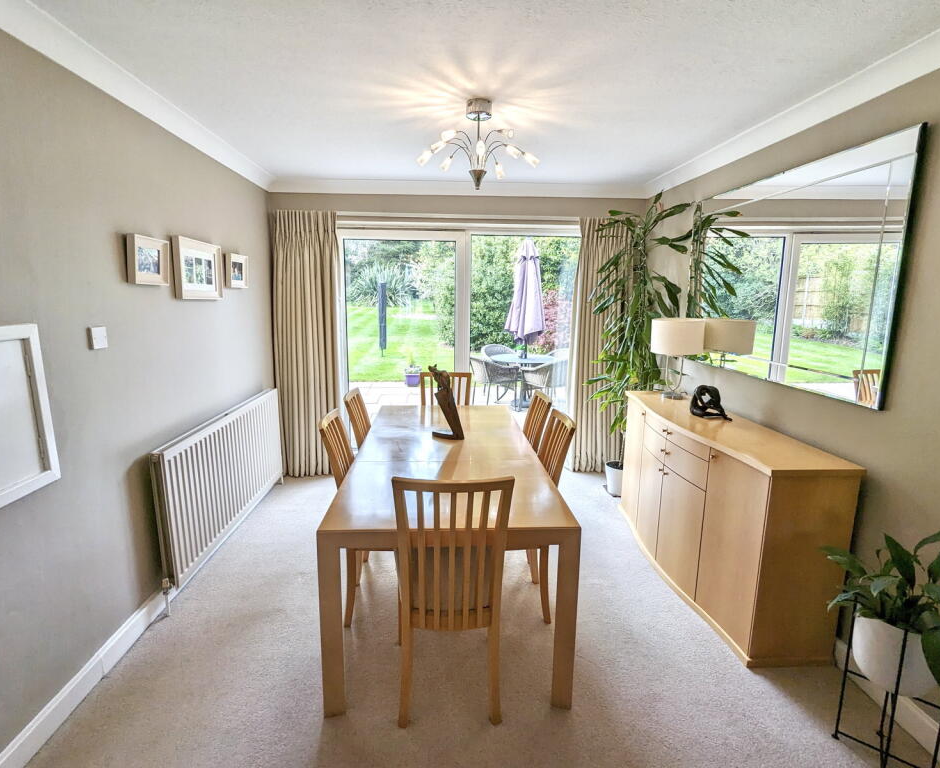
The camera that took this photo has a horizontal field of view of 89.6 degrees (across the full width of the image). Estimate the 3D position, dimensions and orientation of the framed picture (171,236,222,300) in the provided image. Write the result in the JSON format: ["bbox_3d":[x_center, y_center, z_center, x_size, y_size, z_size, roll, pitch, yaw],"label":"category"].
[{"bbox_3d":[-1.540,-0.646,2.690,0.047,0.321,0.465,0,10,-4],"label":"framed picture"}]

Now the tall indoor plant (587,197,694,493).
[{"bbox_3d":[1.177,-0.241,3.573,0.620,2.260,0.660,0,10,-4],"label":"tall indoor plant"}]

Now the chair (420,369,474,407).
[{"bbox_3d":[-0.167,0.453,3.403,0.442,0.991,0.530,0,10,-4],"label":"chair"}]

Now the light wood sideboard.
[{"bbox_3d":[1.280,0.626,2.678,0.460,0.876,1.550,0,10,-4],"label":"light wood sideboard"}]

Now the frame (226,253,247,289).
[{"bbox_3d":[-1.537,-0.745,3.140,0.033,0.217,0.265,0,10,-4],"label":"frame"}]

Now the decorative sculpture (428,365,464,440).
[{"bbox_3d":[-0.135,0.100,2.720,0.200,0.429,0.109,0,10,-4],"label":"decorative sculpture"}]

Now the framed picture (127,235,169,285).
[{"bbox_3d":[-1.512,-0.575,2.228,0.045,0.217,0.265,0,10,-4],"label":"framed picture"}]

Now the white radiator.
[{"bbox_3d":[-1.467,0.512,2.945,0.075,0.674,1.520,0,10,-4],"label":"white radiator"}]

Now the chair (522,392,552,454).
[{"bbox_3d":[0.180,0.545,2.804,0.520,0.970,0.440,0,10,-4],"label":"chair"}]

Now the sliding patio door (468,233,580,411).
[{"bbox_3d":[0.490,-0.291,4.296,1.079,2.095,0.070,0,10,-4],"label":"sliding patio door"}]

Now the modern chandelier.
[{"bbox_3d":[0.042,-1.138,2.272,0.585,0.398,0.577,0,10,-4],"label":"modern chandelier"}]

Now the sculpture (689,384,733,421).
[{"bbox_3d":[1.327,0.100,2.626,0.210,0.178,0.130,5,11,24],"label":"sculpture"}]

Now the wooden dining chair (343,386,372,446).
[{"bbox_3d":[-0.460,0.529,2.863,0.520,0.970,0.440,0,10,-4],"label":"wooden dining chair"}]

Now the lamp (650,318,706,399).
[{"bbox_3d":[1.393,-0.164,3.204,0.340,0.540,0.340,0,10,-4],"label":"lamp"}]

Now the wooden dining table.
[{"bbox_3d":[-0.129,0.695,2.639,0.920,0.730,1.920,0,10,-4],"label":"wooden dining table"}]

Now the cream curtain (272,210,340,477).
[{"bbox_3d":[-1.344,-0.295,3.994,0.519,2.211,0.140,0,10,-4],"label":"cream curtain"}]

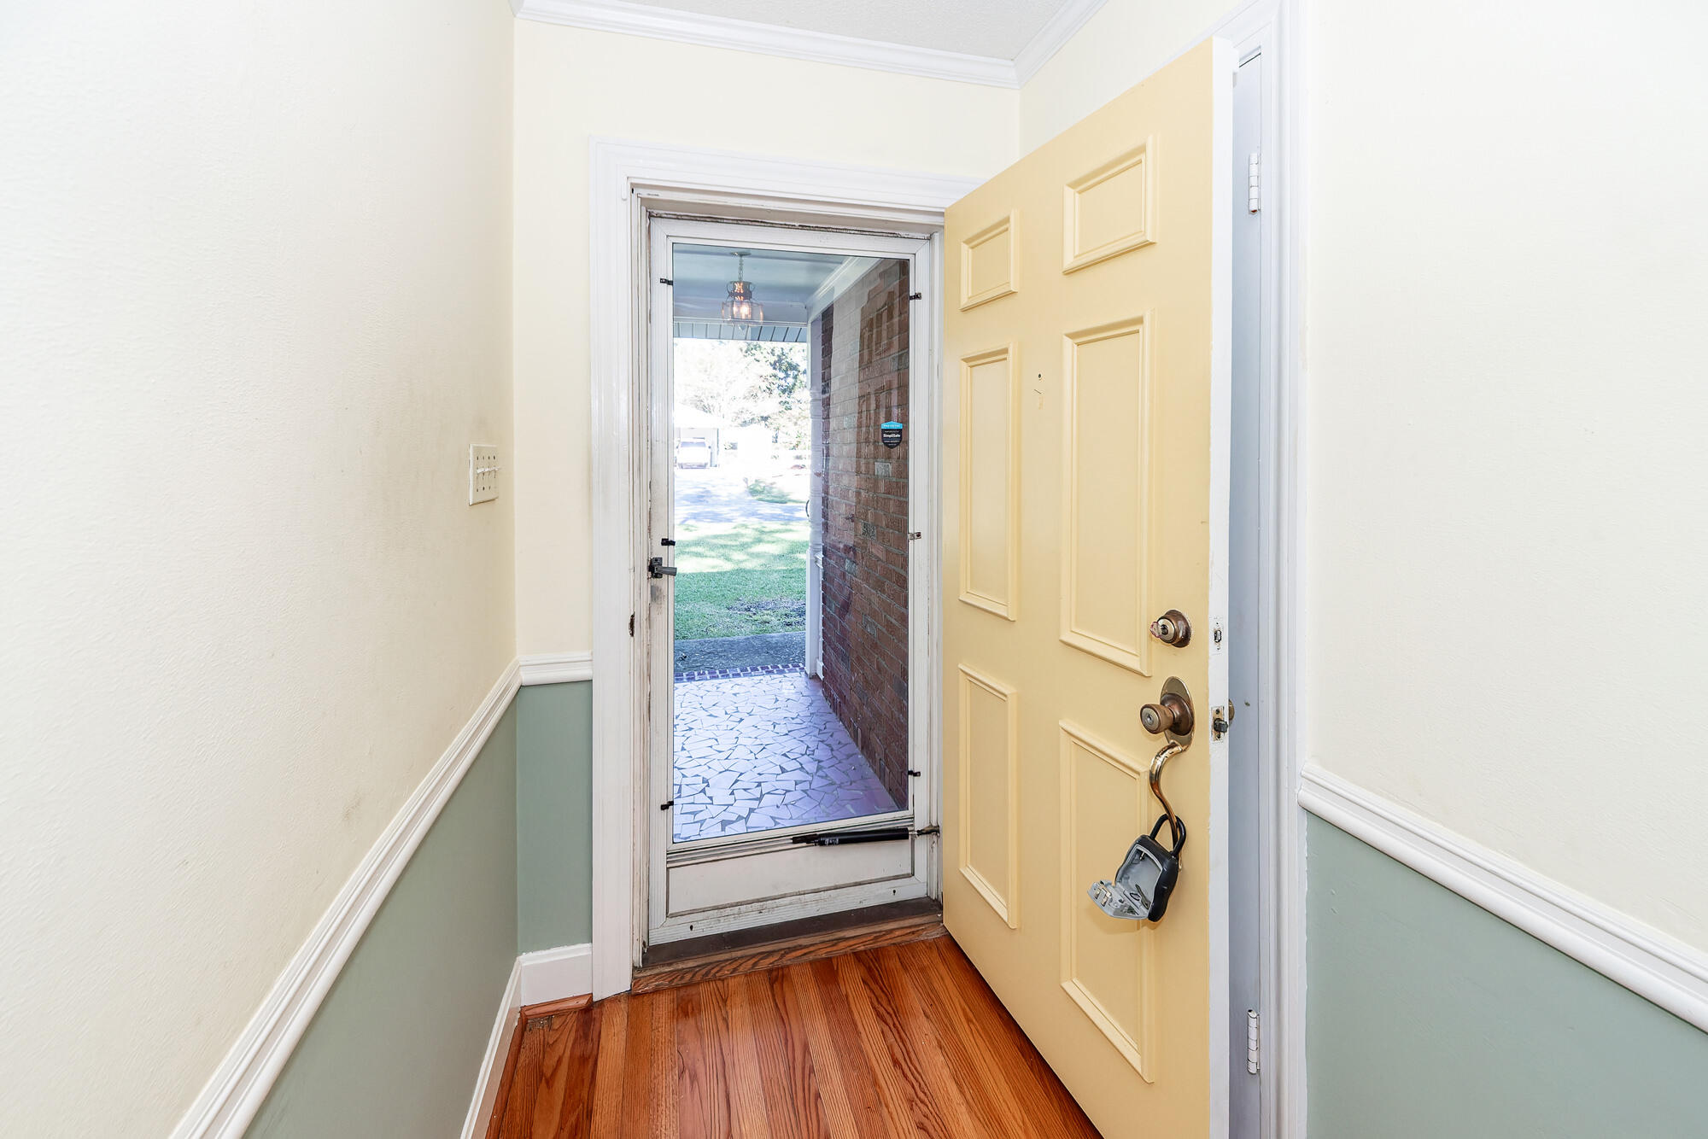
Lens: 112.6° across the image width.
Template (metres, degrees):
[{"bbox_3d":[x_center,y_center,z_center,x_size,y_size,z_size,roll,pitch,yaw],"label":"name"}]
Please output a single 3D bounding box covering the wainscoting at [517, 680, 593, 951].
[{"bbox_3d":[-0.748,0.619,1.428,0.172,0.660,0.020,0,1,-13],"label":"wainscoting"}]

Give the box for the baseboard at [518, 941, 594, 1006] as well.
[{"bbox_3d":[-0.741,1.012,1.418,0.175,0.127,0.020,0,1,-13],"label":"baseboard"}]

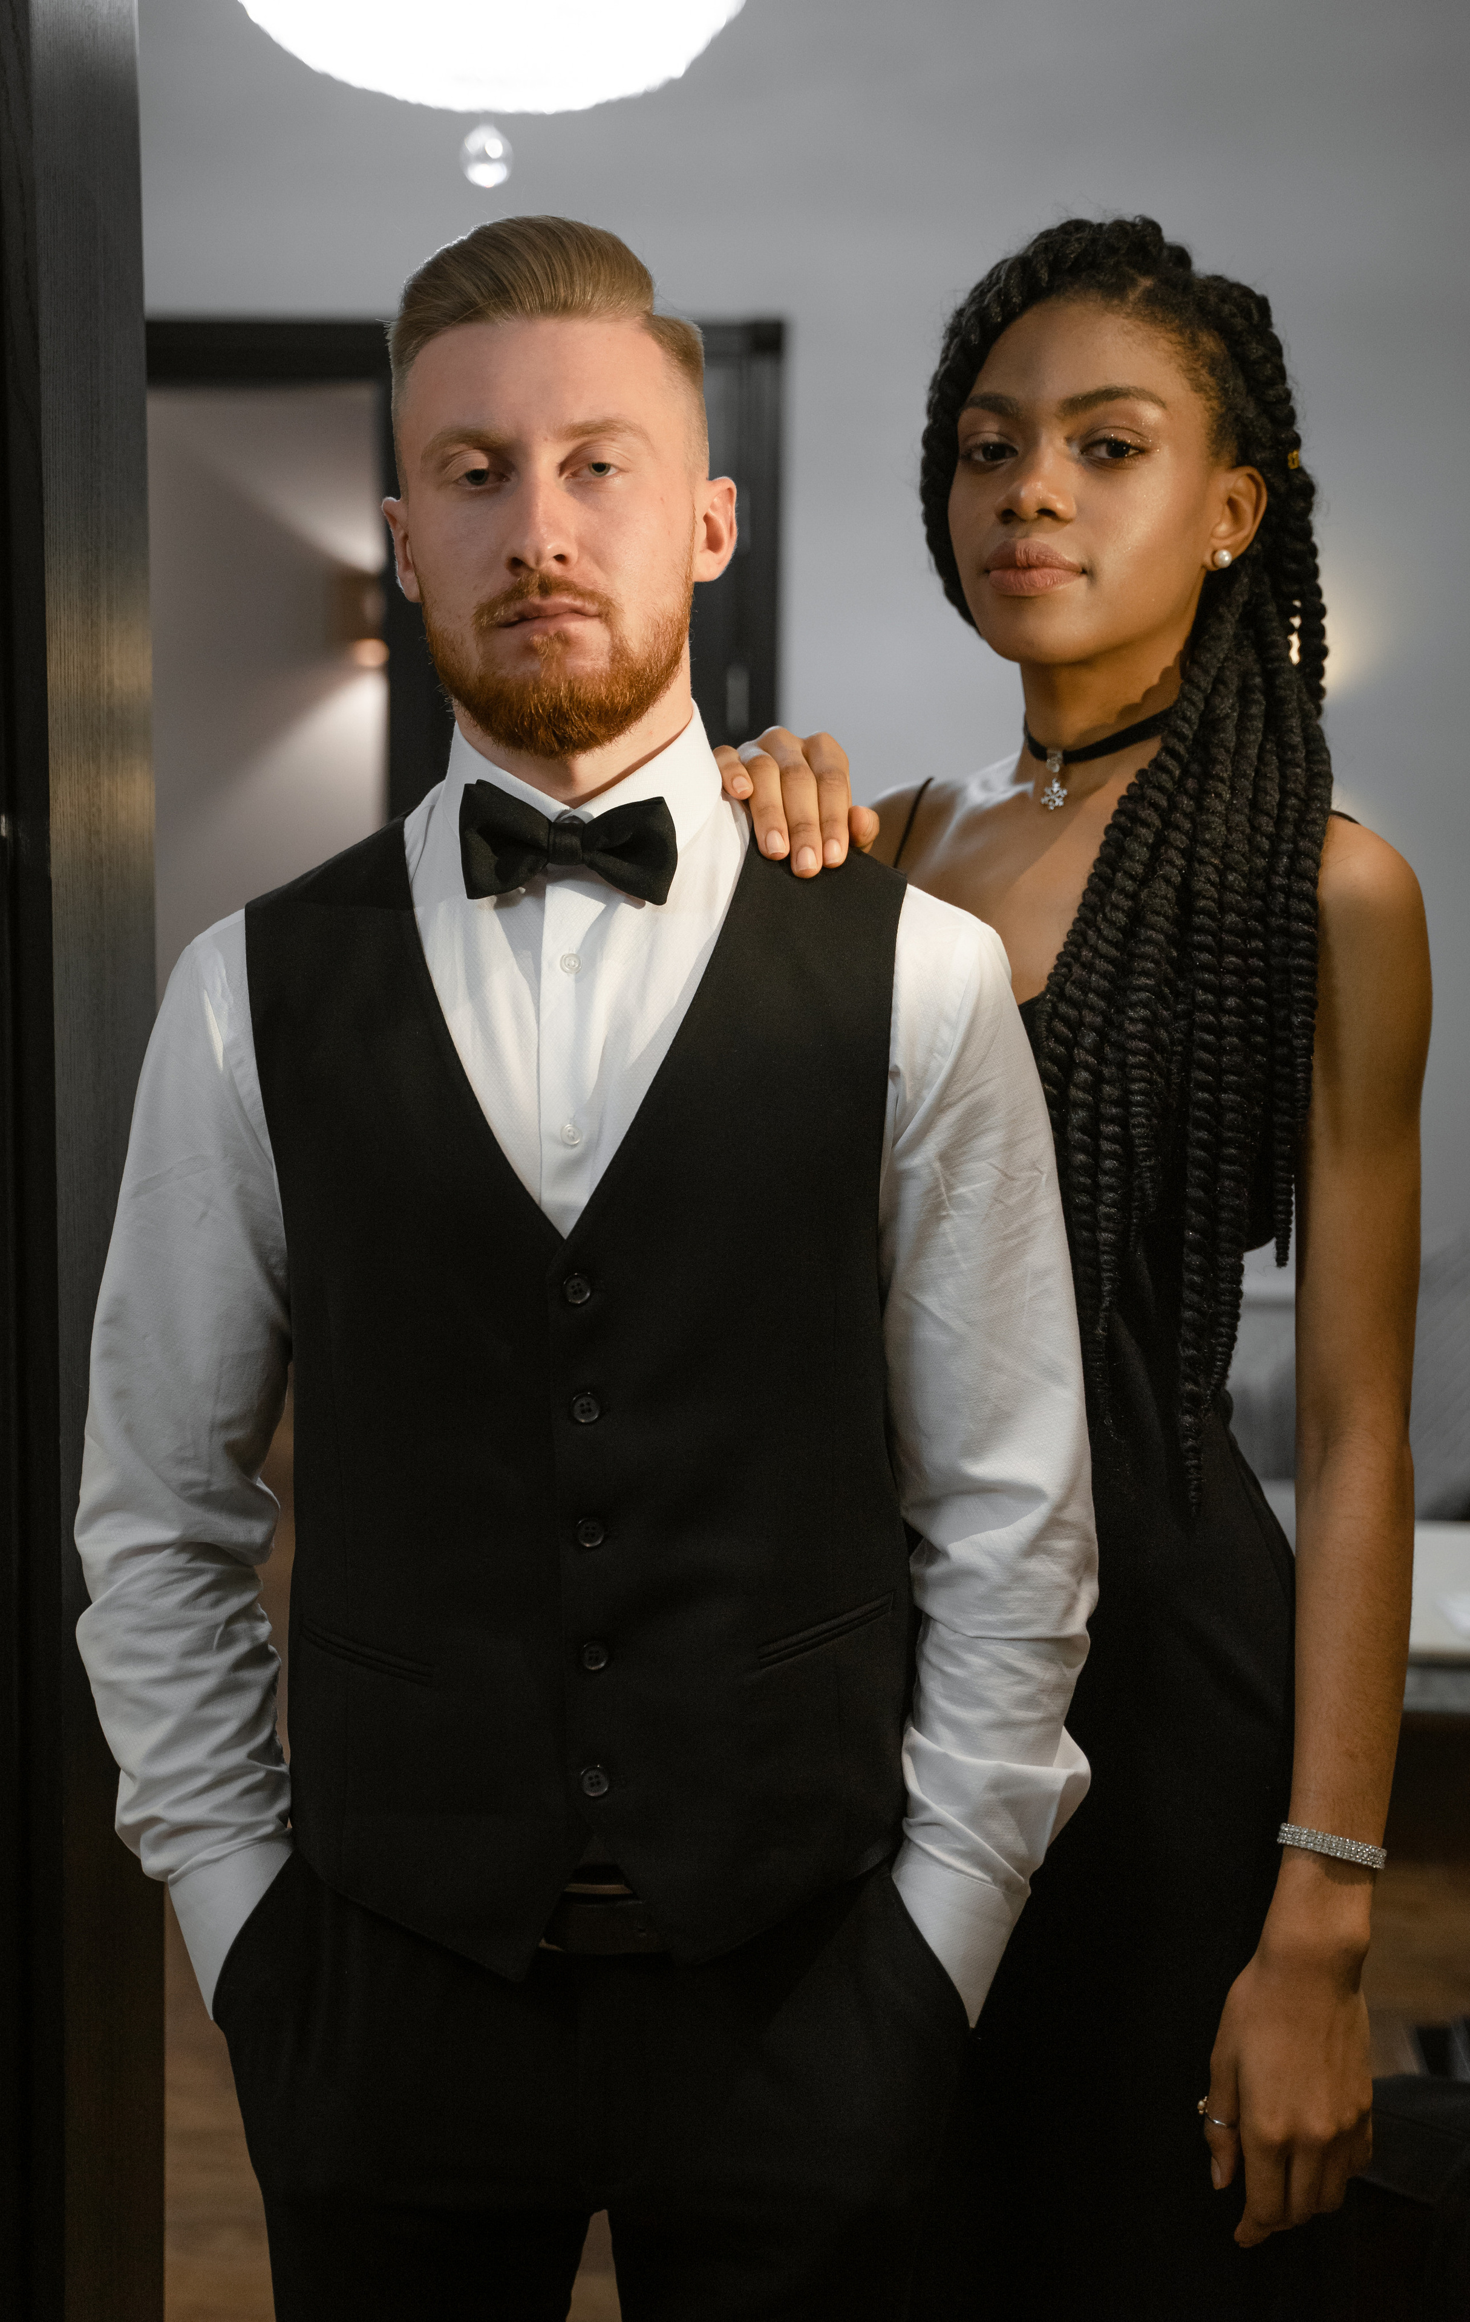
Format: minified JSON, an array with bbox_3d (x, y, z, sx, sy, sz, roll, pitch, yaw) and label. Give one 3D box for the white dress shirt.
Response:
[{"bbox_3d":[-0.079,0.114,1.760,0.550,0.720,0.280,0,6,-1],"label":"white dress shirt"}]

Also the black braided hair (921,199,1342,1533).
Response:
[{"bbox_3d":[0.217,-0.165,1.830,0.220,0.700,0.250,3,7,23],"label":"black braided hair"}]

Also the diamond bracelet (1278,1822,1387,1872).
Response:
[{"bbox_3d":[0.334,0.384,1.840,0.062,0.011,0.053,15,-9,8],"label":"diamond bracelet"}]

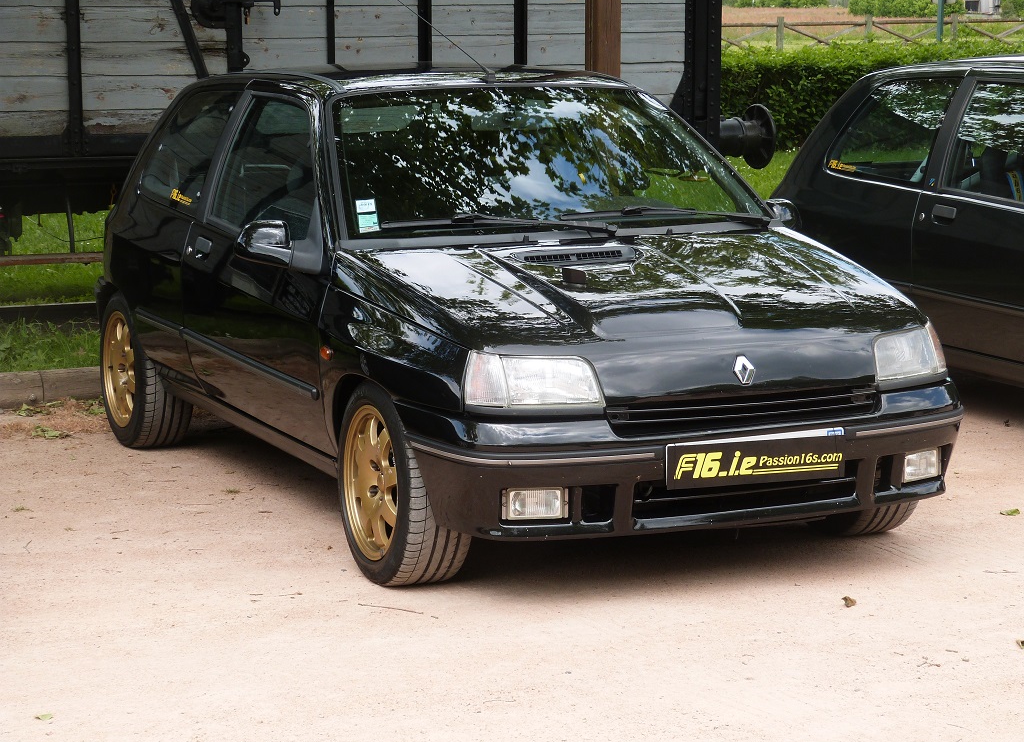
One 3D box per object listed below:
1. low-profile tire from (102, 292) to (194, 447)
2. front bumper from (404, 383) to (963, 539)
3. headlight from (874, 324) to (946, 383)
[{"bbox_3d":[-1.332,-0.016,8.784,0.200,0.580,0.580,-4,9,-25],"label":"low-profile tire"},{"bbox_3d":[0.524,0.221,6.386,1.620,0.330,0.490,-4,9,-25],"label":"front bumper"},{"bbox_3d":[1.068,-0.049,6.512,0.330,0.140,0.170,-6,10,-33],"label":"headlight"}]

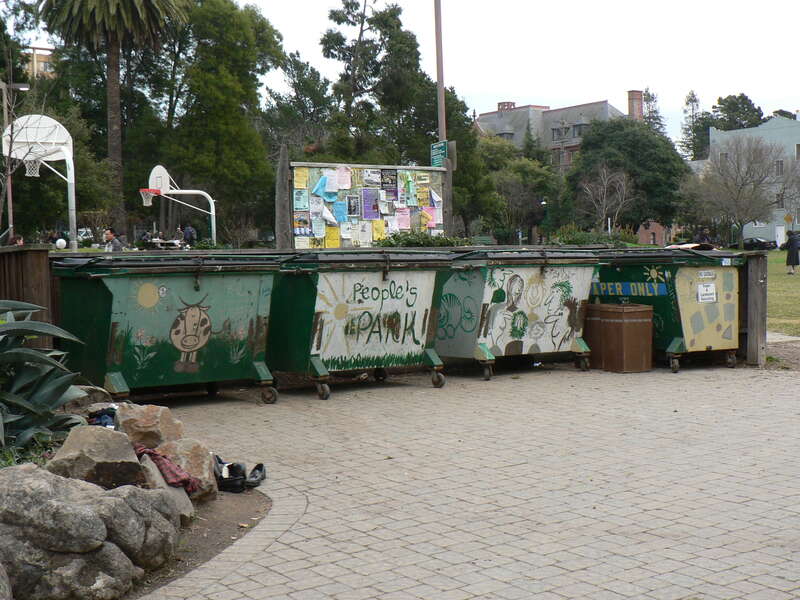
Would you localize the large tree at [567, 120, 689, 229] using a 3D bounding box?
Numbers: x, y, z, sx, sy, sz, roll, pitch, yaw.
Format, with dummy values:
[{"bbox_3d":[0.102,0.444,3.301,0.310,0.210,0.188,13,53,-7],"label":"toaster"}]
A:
[{"bbox_3d":[16.912,-8.624,88.000,9.300,10.000,9.300,-1,3,0],"label":"large tree"}]

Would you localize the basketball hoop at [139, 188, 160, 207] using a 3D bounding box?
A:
[{"bbox_3d":[-7.439,-3.044,35.000,0.600,0.460,0.480,-3,4,-25],"label":"basketball hoop"}]

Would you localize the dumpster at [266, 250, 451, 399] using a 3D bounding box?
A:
[{"bbox_3d":[-0.518,0.208,12.700,1.680,1.480,1.280,-4,4,-36],"label":"dumpster"}]

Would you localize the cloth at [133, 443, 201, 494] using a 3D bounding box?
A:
[{"bbox_3d":[-1.541,1.112,7.780,0.420,0.300,0.330,-2,3,-17],"label":"cloth"}]

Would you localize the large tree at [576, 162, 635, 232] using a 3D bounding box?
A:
[{"bbox_3d":[11.333,-5.432,65.000,3.200,4.400,3.200,-1,3,0],"label":"large tree"}]

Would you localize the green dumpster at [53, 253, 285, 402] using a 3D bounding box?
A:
[{"bbox_3d":[-2.279,0.315,11.858,1.791,1.480,1.280,-3,4,-36],"label":"green dumpster"}]

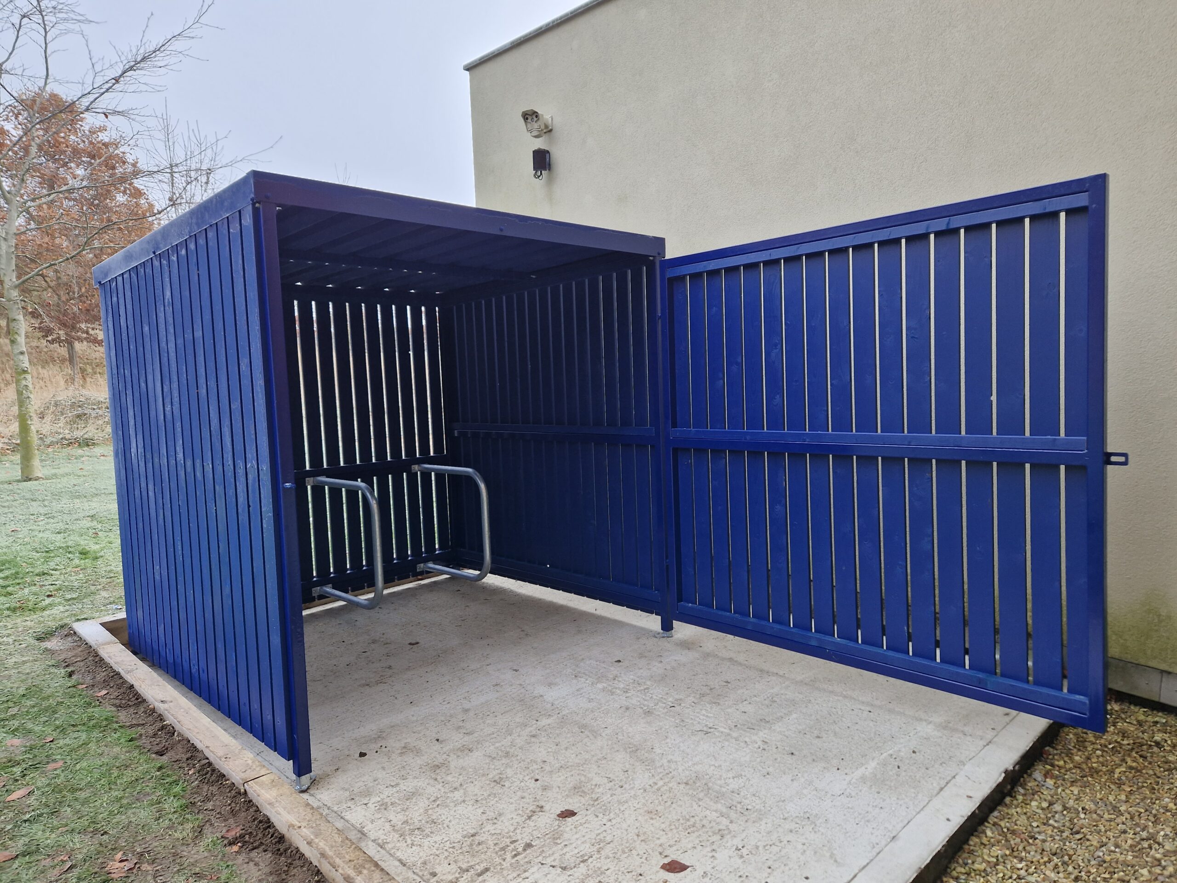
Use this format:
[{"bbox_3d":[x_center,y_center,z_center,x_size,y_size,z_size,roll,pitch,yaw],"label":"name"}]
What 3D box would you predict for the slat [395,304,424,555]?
[{"bbox_3d":[-1.238,-0.045,5.404,0.095,1.868,0.020,-6,5,-45],"label":"slat"}]

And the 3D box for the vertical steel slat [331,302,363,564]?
[{"bbox_3d":[-1.560,-0.010,5.085,0.095,1.868,0.020,-6,5,-45],"label":"vertical steel slat"}]

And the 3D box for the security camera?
[{"bbox_3d":[-0.369,-2.257,5.557,0.145,0.150,0.205,-1,4,19],"label":"security camera"}]

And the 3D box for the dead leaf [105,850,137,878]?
[{"bbox_3d":[-1.486,1.344,2.486,0.090,0.030,0.085,-5,4,-33],"label":"dead leaf"}]

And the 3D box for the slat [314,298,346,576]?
[{"bbox_3d":[-1.641,-0.002,5.004,0.095,1.868,0.020,-6,5,-45],"label":"slat"}]

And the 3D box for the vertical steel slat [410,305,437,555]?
[{"bbox_3d":[-1.157,-0.054,5.485,0.095,1.868,0.020,-6,5,-45],"label":"vertical steel slat"}]

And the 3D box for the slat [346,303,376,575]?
[{"bbox_3d":[-1.479,-0.019,5.165,0.095,1.868,0.020,-6,5,-45],"label":"slat"}]

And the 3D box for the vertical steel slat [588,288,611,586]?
[{"bbox_3d":[0.069,-0.057,4.503,0.020,1.853,0.095,-6,5,-45],"label":"vertical steel slat"}]

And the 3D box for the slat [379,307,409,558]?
[{"bbox_3d":[-1.318,-0.036,5.325,0.095,1.868,0.020,-6,5,-45],"label":"slat"}]

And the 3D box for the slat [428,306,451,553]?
[{"bbox_3d":[-1.075,-0.063,5.566,0.095,1.868,0.020,-6,5,-45],"label":"slat"}]

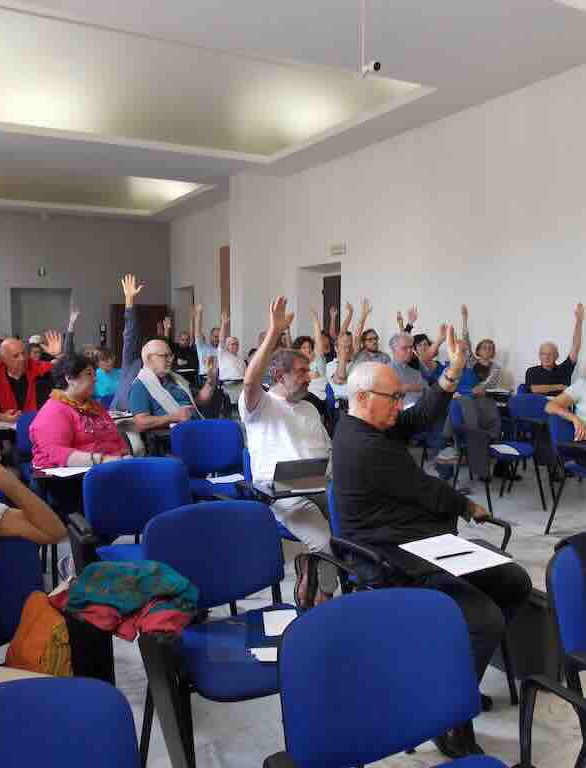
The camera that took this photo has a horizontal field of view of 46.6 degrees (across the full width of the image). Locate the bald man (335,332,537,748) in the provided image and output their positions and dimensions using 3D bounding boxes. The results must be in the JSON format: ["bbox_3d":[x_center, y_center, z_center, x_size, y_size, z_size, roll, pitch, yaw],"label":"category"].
[{"bbox_3d":[0.434,0.517,2.301,0.740,1.360,0.580,4,7,42],"label":"bald man"}]

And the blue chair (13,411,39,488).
[{"bbox_3d":[-1.549,0.637,4.616,0.570,0.810,0.580,-4,6,-28],"label":"blue chair"}]

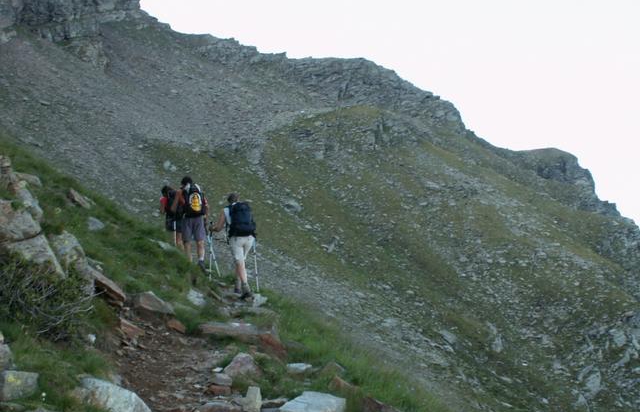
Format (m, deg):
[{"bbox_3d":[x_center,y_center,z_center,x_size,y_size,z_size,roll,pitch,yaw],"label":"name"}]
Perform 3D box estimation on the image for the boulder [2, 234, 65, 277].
[{"bbox_3d":[-3.130,0.541,10.100,0.680,0.480,0.600,10,-2,0],"label":"boulder"}]

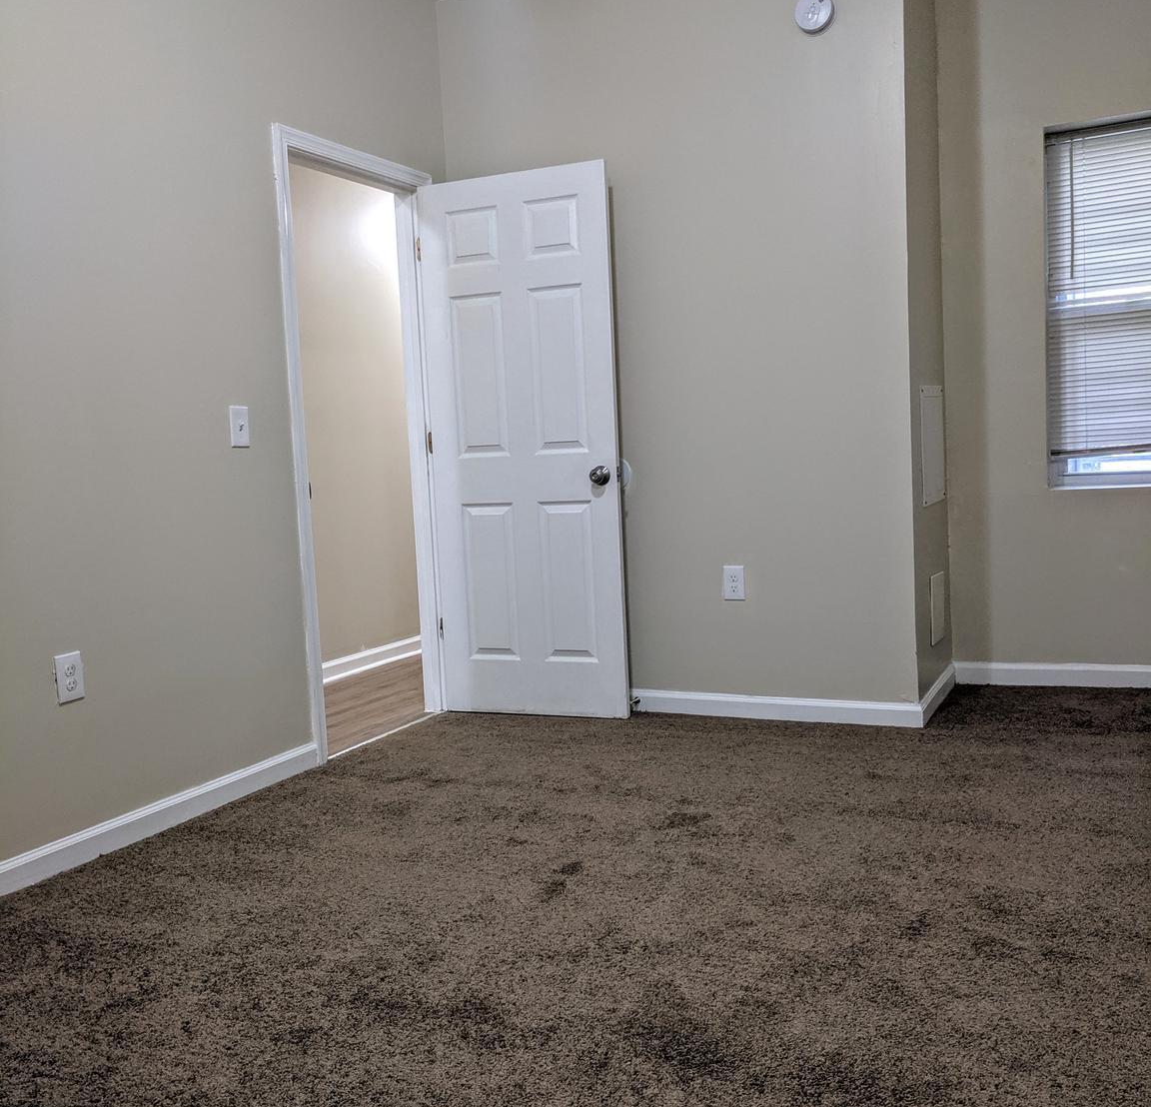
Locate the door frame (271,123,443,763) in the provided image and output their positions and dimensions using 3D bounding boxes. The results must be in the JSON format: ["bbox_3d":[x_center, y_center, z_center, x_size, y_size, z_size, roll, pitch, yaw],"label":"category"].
[{"bbox_3d":[-0.758,-0.368,4.182,0.136,2.098,0.890,0,5,27],"label":"door frame"}]

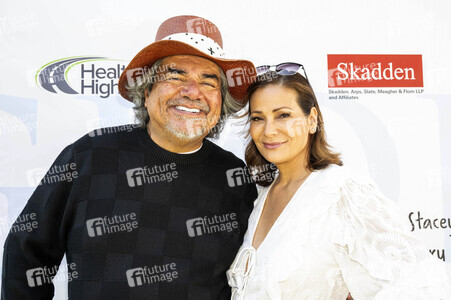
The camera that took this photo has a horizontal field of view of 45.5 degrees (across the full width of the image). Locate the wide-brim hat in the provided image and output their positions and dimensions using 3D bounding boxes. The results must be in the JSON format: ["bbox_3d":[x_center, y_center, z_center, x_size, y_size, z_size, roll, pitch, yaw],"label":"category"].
[{"bbox_3d":[-0.081,-0.207,1.225,0.310,0.150,0.340,8,-15,-12],"label":"wide-brim hat"}]

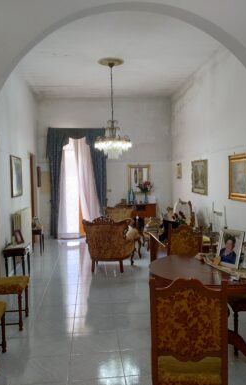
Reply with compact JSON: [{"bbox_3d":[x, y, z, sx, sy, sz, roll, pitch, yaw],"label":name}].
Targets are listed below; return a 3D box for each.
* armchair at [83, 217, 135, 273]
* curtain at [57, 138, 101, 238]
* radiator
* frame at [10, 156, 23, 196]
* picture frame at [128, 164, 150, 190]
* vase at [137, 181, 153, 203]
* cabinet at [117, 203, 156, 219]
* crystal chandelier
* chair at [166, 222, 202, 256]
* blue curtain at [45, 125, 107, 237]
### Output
[{"bbox_3d":[-0.220,0.833,6.318,0.800,0.930,0.750,0,3,6],"label":"armchair"},{"bbox_3d":[-1.096,-0.133,9.303,1.131,2.584,0.200,-1,3,-5],"label":"curtain"},{"bbox_3d":[-1.934,0.769,7.146,0.170,0.860,1.350,-1,2,-6],"label":"radiator"},{"bbox_3d":[-1.929,-0.283,6.748,0.040,0.740,0.815,-1,3,-5],"label":"frame"},{"bbox_3d":[0.455,-0.366,10.353,0.660,0.830,0.050,-1,2,-6],"label":"picture frame"},{"bbox_3d":[0.577,-0.019,9.496,0.414,0.578,0.352,-1,3,-5],"label":"vase"},{"bbox_3d":[0.374,0.765,10.193,1.060,0.900,0.400,-1,2,-6],"label":"cabinet"},{"bbox_3d":[-0.191,-1.592,7.272,0.740,1.900,0.740,-1,2,-6],"label":"crystal chandelier"},{"bbox_3d":[0.639,0.878,4.045,0.470,1.030,0.530,0,3,15],"label":"chair"},{"bbox_3d":[-1.220,-0.253,10.086,1.670,2.970,0.220,-1,2,-6],"label":"blue curtain"}]

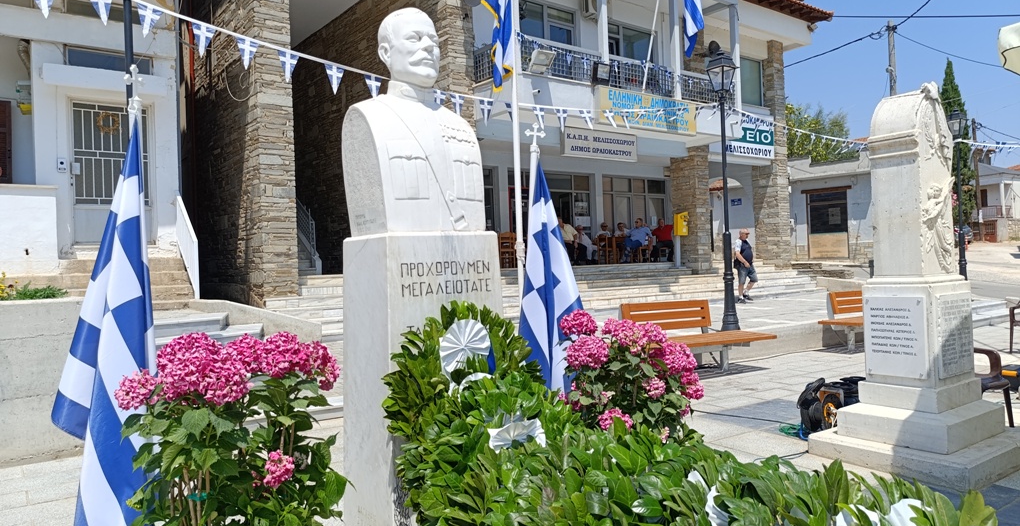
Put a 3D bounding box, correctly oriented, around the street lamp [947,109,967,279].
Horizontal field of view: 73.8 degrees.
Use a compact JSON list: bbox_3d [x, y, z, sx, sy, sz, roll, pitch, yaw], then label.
[{"bbox_3d":[9.041,-1.184,13.606,0.330,3.816,0.330,-2,0,-33],"label":"street lamp"}]

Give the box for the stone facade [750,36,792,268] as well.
[{"bbox_3d":[7.953,-3.268,20.846,0.660,6.844,0.830,-2,0,-38],"label":"stone facade"}]

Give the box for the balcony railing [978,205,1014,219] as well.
[{"bbox_3d":[36.557,-3.810,51.000,2.400,0.950,0.800,-2,0,37],"label":"balcony railing"}]

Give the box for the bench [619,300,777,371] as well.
[{"bbox_3d":[2.199,0.883,8.165,2.070,0.789,0.744,-2,0,-30],"label":"bench"}]

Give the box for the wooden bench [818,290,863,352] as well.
[{"bbox_3d":[5.920,0.898,10.750,2.050,0.860,0.820,-2,0,-22],"label":"wooden bench"}]

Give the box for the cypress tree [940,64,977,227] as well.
[{"bbox_3d":[30.127,-8.048,46.049,2.900,11.561,2.900,-2,0,0],"label":"cypress tree"}]

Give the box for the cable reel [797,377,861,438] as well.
[{"bbox_3d":[2.801,1.258,5.950,0.420,0.470,0.420,-2,0,-35],"label":"cable reel"}]

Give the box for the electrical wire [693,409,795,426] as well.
[{"bbox_3d":[2.175,1.453,6.402,0.030,0.020,1.018,-2,0,-44],"label":"electrical wire"}]

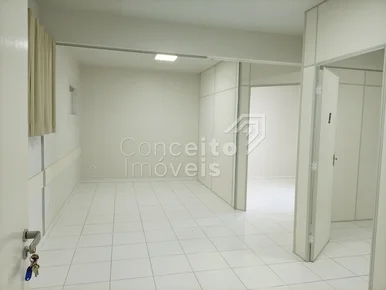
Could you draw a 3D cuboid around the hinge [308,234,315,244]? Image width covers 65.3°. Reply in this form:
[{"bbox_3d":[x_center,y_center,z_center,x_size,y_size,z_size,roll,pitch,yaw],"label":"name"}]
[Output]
[{"bbox_3d":[1.294,1.031,3.290,0.062,0.095,0.022,2,5,13],"label":"hinge"}]

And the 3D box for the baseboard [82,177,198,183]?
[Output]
[{"bbox_3d":[-1.290,0.868,7.528,2.871,0.086,0.020,0,4,-14],"label":"baseboard"}]

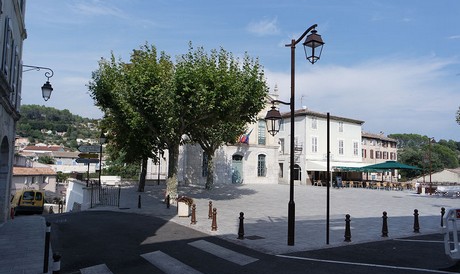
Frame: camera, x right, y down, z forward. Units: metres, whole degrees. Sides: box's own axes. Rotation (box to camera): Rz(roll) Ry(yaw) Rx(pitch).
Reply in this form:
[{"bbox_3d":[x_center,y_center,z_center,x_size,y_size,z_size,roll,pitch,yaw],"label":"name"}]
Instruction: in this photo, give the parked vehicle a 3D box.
[{"bbox_3d":[-16.400,5.000,24.600,4.050,1.820,1.700,-4,-7,45],"label":"parked vehicle"}]

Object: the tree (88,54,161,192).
[{"bbox_3d":[-8.697,-1.207,25.500,6.500,11.500,6.500,1,-5,0],"label":"tree"}]

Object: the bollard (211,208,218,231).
[{"bbox_3d":[-0.552,3.011,11.147,0.180,0.820,0.180,1,-5,0],"label":"bollard"}]

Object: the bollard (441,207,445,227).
[{"bbox_3d":[8.100,3.117,11.703,0.180,0.820,0.180,1,-5,0],"label":"bollard"}]

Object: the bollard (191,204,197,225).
[{"bbox_3d":[-1.510,3.236,12.799,0.180,0.820,0.180,1,-5,0],"label":"bollard"}]

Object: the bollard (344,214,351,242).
[{"bbox_3d":[3.528,2.742,9.212,0.180,0.820,0.180,1,-5,0],"label":"bollard"}]

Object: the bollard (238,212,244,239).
[{"bbox_3d":[0.372,2.696,9.273,0.180,0.820,0.180,1,-5,0],"label":"bollard"}]

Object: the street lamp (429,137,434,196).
[{"bbox_3d":[18.094,2.633,27.589,0.650,5.200,0.450,1,-5,0],"label":"street lamp"}]

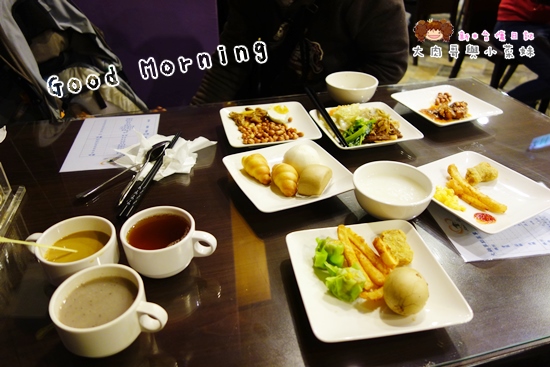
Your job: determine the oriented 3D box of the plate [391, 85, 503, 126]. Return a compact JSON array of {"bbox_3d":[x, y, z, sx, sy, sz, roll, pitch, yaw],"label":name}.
[{"bbox_3d":[0.358,-0.159,0.904,0.168,0.023,0.168,-12,35,-18],"label":"plate"}]

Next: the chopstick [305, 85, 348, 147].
[{"bbox_3d":[0.096,-0.136,0.837,0.014,0.008,0.251,-7,38,-11],"label":"chopstick"}]

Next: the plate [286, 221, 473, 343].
[{"bbox_3d":[0.109,0.109,0.492,0.168,0.023,0.168,-5,34,-8],"label":"plate"}]

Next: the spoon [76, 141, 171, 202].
[{"bbox_3d":[-0.237,-0.025,0.683,0.040,0.020,0.179,24,46,31],"label":"spoon"}]

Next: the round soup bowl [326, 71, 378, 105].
[{"bbox_3d":[0.167,-0.201,0.940,0.110,0.050,0.110,0,33,0],"label":"round soup bowl"}]

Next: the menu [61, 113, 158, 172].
[{"bbox_3d":[-0.296,-0.081,0.794,0.148,0.002,0.209,-5,34,-8],"label":"menu"}]

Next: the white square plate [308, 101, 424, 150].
[{"bbox_3d":[0.170,-0.105,0.819,0.168,0.023,0.168,-9,34,-14],"label":"white square plate"}]

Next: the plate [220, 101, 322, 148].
[{"bbox_3d":[-0.011,-0.107,0.820,0.168,0.023,0.168,-7,34,-11],"label":"plate"}]

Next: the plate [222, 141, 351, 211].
[{"bbox_3d":[0.024,-0.010,0.673,0.168,0.023,0.168,-15,36,-22],"label":"plate"}]

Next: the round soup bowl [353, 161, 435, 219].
[{"bbox_3d":[0.163,0.019,0.604,0.110,0.050,0.110,0,33,0],"label":"round soup bowl"}]

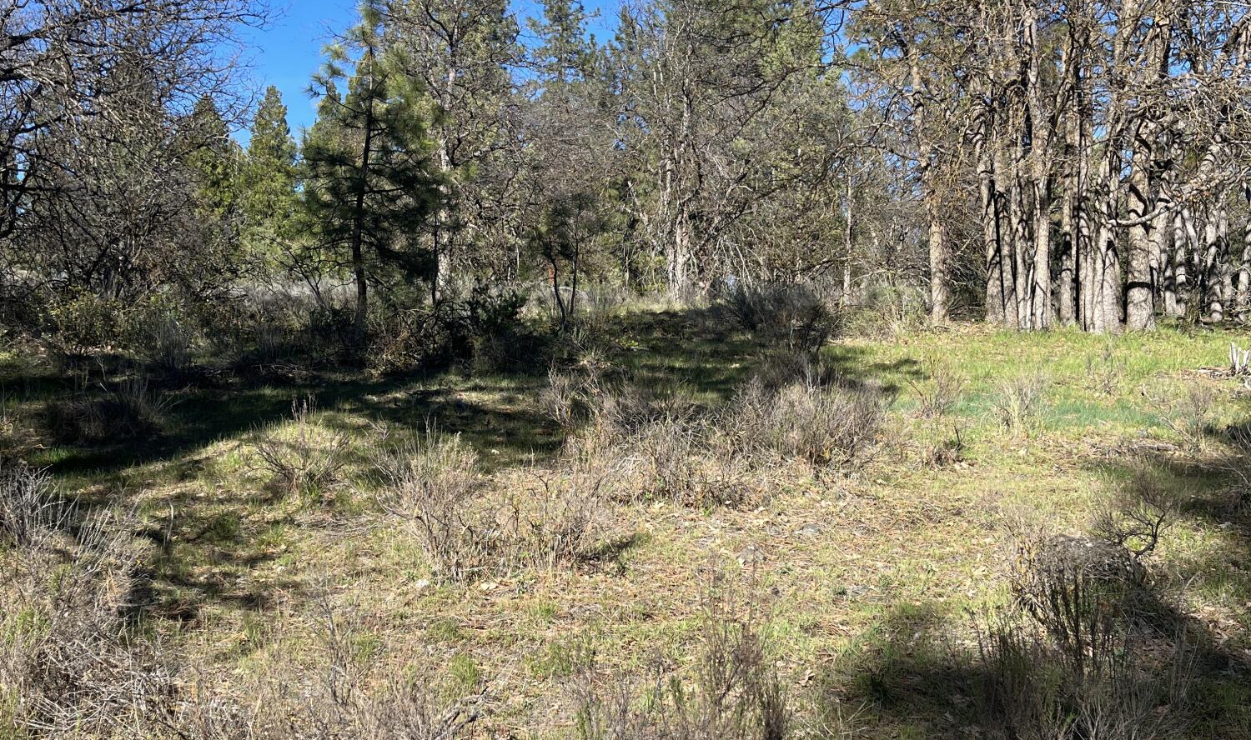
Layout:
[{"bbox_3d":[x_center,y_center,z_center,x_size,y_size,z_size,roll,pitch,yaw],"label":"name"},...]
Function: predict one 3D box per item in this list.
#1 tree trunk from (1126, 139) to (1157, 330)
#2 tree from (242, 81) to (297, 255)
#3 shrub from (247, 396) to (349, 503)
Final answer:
[{"bbox_3d":[10.902,-2.853,26.500,0.560,4.000,0.550,0,5,0],"label":"tree trunk"},{"bbox_3d":[-10.731,-5.632,38.000,1.900,6.100,1.900,0,5,0],"label":"tree"},{"bbox_3d":[-2.058,0.497,7.900,0.630,0.600,0.600,0,5,0],"label":"shrub"}]

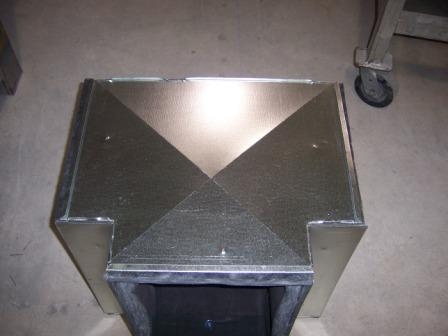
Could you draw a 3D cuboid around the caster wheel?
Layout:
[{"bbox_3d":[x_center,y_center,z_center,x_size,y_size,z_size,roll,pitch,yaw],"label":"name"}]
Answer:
[{"bbox_3d":[0.521,-0.275,1.612,0.137,0.150,0.052,38,62,23],"label":"caster wheel"}]

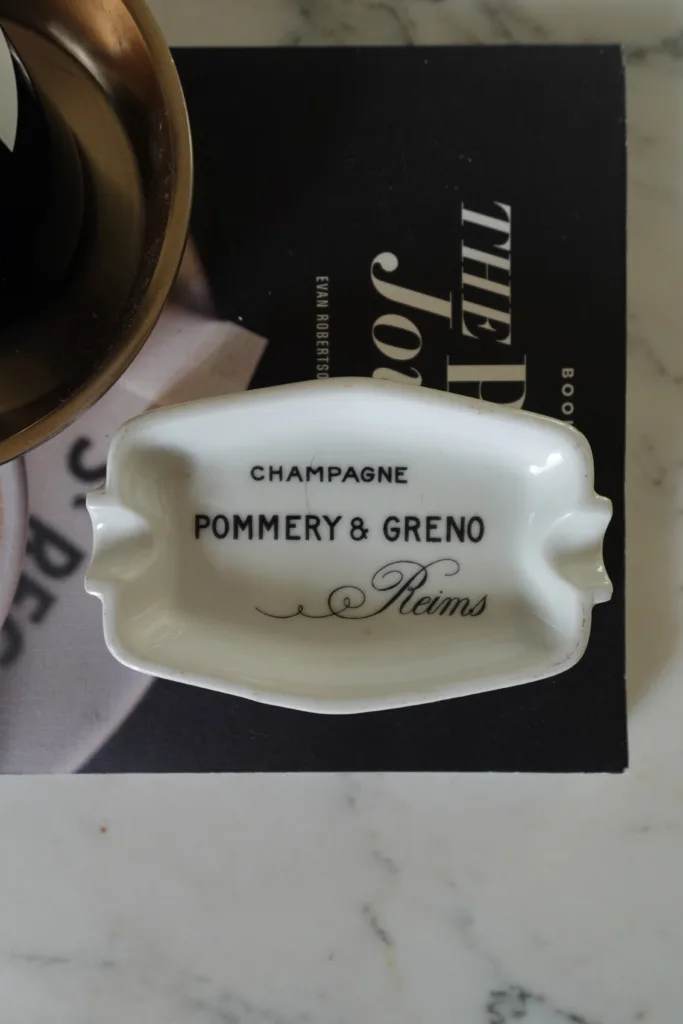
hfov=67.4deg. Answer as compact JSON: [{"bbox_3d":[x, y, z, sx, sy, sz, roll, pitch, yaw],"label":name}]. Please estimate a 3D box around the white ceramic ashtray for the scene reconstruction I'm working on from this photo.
[{"bbox_3d":[0.002,0.011,0.169,0.160,0.029,0.101,1,89,0],"label":"white ceramic ashtray"}]

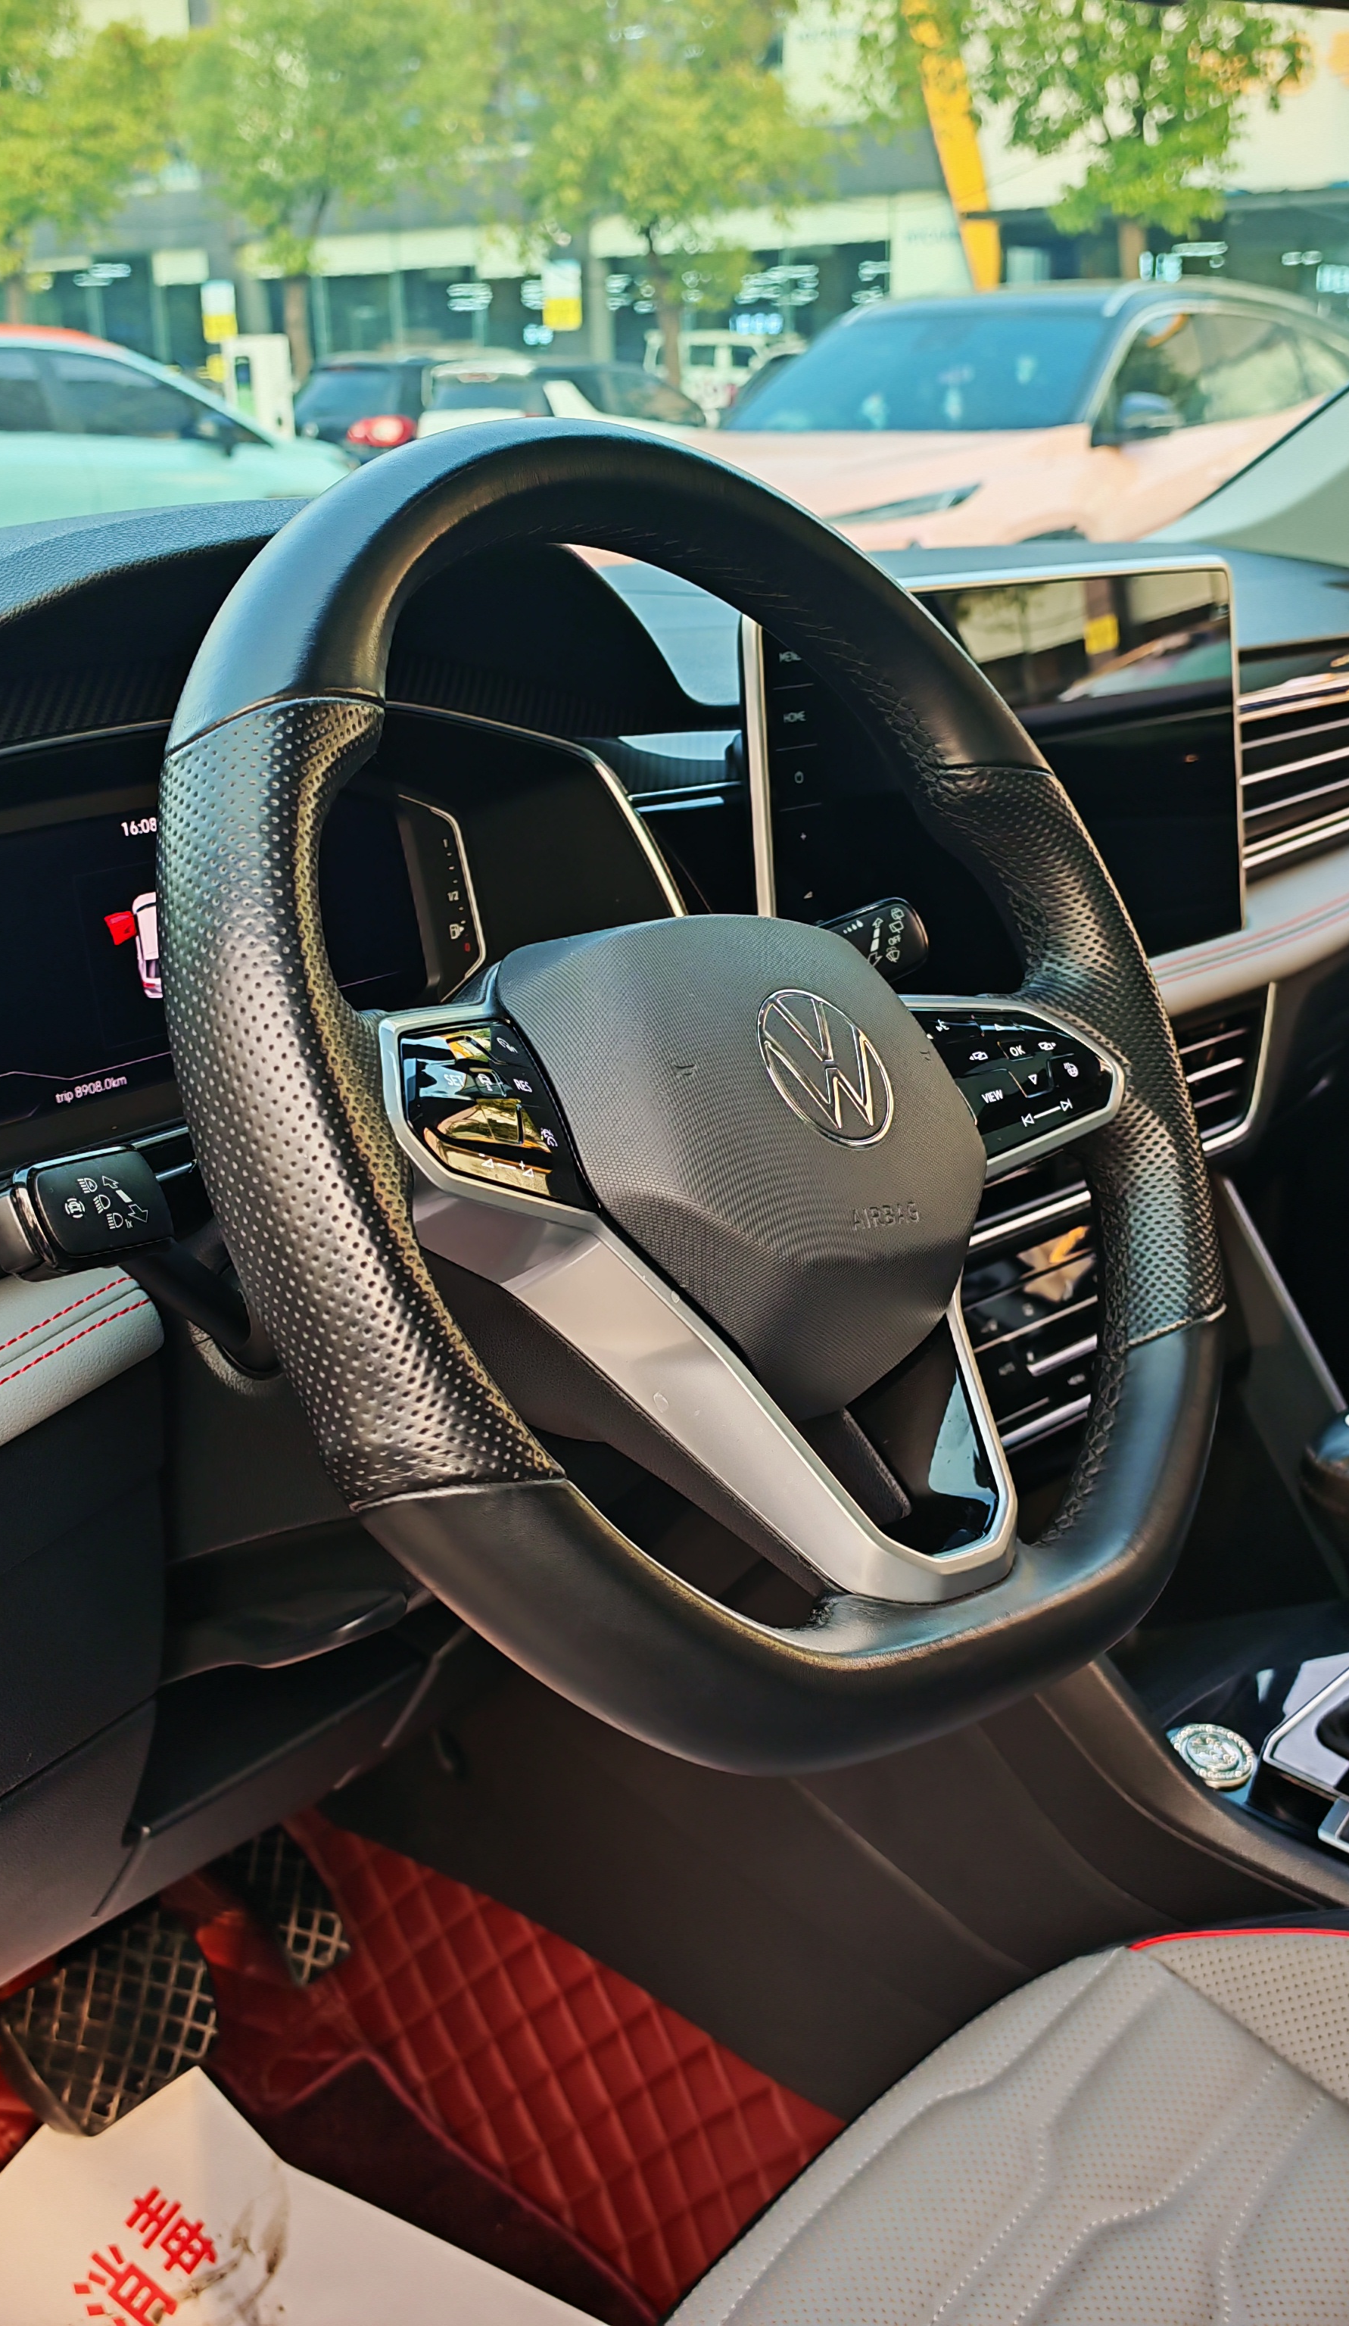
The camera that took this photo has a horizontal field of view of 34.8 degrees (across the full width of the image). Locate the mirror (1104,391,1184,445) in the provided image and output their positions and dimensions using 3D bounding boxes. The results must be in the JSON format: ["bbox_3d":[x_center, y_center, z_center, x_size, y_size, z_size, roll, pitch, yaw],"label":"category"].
[{"bbox_3d":[1.512,-2.391,6.900,0.228,0.168,0.132,15,25,35],"label":"mirror"}]

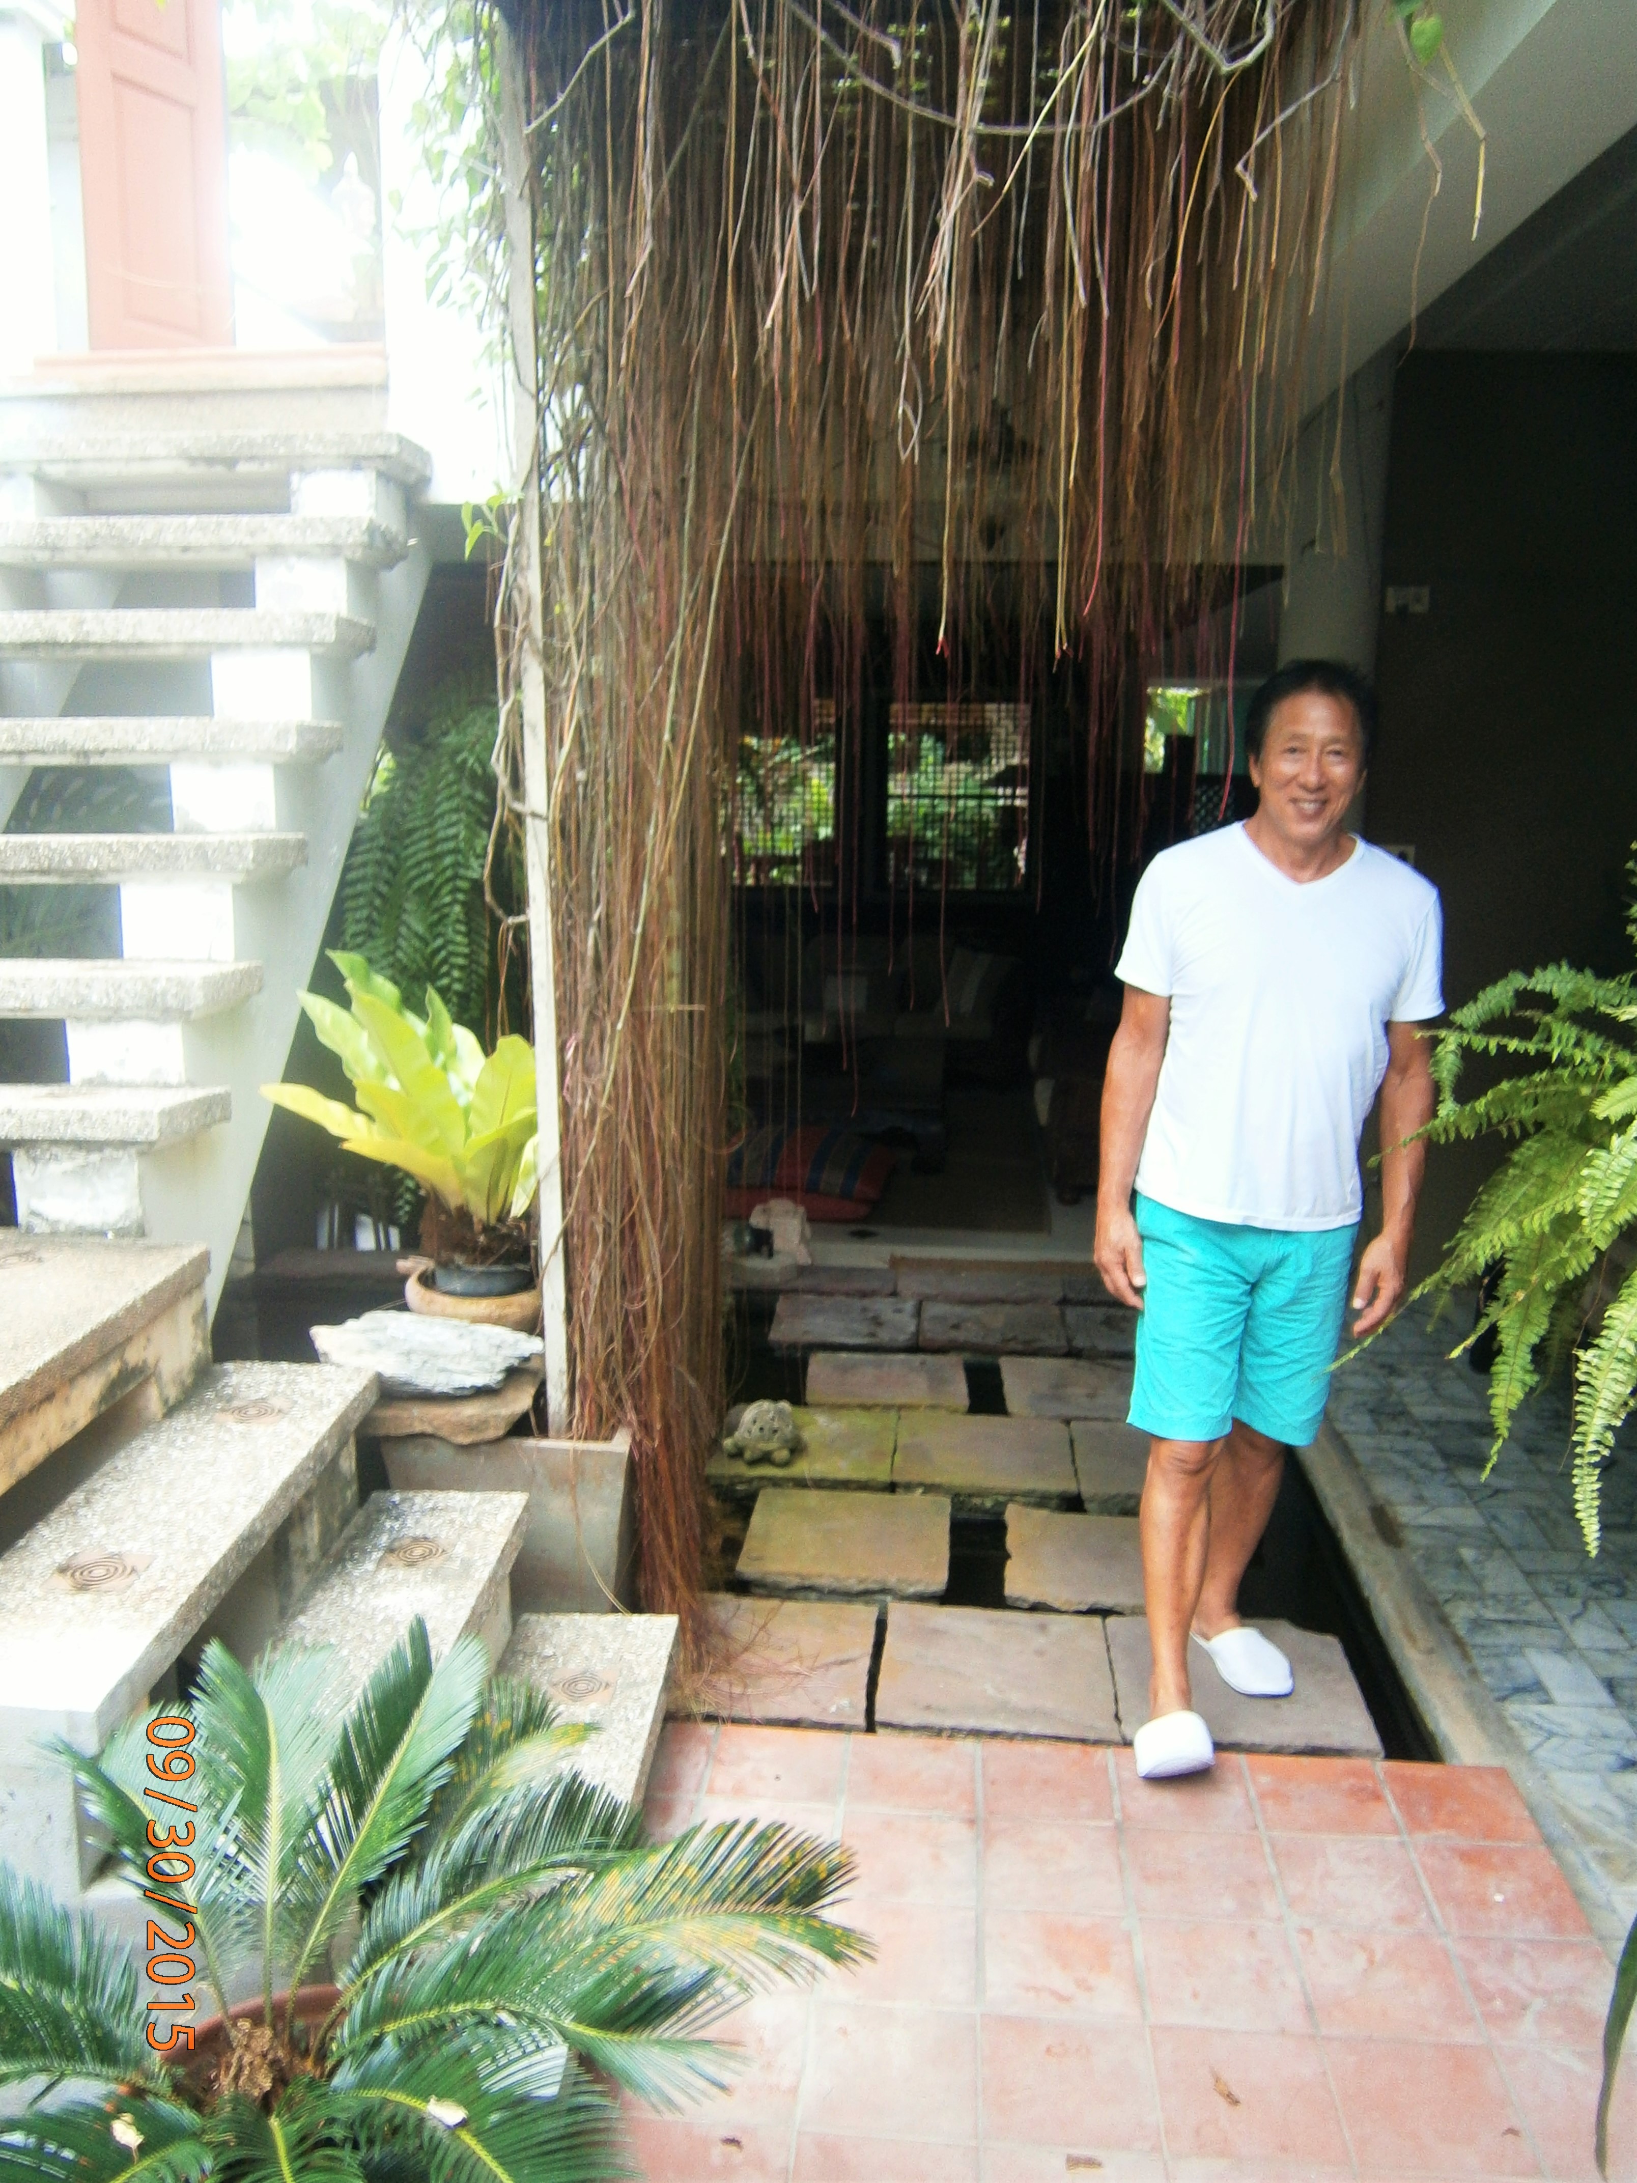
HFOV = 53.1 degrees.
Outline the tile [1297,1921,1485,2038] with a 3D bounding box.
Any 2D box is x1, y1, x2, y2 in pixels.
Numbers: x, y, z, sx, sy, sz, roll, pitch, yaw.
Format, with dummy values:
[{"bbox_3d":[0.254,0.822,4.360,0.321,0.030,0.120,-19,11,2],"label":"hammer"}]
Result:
[{"bbox_3d":[0.735,1.168,2.130,0.200,0.020,0.198,1,11,5],"label":"tile"}]

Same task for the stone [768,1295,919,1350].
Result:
[{"bbox_3d":[0.081,0.680,4.710,0.405,0.045,0.400,1,11,5],"label":"stone"}]

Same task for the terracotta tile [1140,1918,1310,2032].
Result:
[{"bbox_3d":[0.526,1.165,2.150,0.200,0.020,0.198,1,11,5],"label":"terracotta tile"}]

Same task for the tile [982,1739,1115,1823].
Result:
[{"bbox_3d":[0.355,1.088,2.562,0.200,0.020,0.198,1,11,5],"label":"tile"}]

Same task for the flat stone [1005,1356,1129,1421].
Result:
[{"bbox_3d":[0.685,0.790,4.213,0.405,0.060,0.405,1,10,6],"label":"flat stone"}]

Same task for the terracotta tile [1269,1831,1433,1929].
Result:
[{"bbox_3d":[0.742,1.109,2.285,0.198,0.020,0.198,1,10,5],"label":"terracotta tile"}]

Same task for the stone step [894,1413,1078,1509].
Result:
[{"bbox_3d":[0.384,0.850,3.776,0.400,0.045,0.385,1,11,5],"label":"stone step"}]

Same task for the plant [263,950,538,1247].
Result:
[{"bbox_3d":[-0.837,0.016,3.419,0.620,0.580,0.600,1,11,5],"label":"plant"}]

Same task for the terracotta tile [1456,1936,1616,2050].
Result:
[{"bbox_3d":[0.920,1.148,2.069,0.190,0.020,0.198,1,10,5],"label":"terracotta tile"}]

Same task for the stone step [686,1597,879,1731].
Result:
[{"bbox_3d":[-0.099,1.016,2.894,0.390,0.045,0.390,1,11,5],"label":"stone step"}]

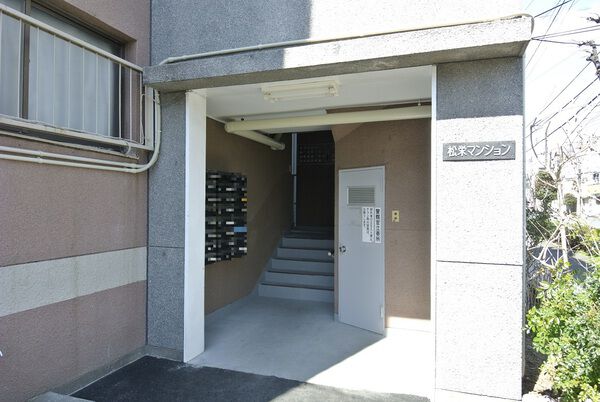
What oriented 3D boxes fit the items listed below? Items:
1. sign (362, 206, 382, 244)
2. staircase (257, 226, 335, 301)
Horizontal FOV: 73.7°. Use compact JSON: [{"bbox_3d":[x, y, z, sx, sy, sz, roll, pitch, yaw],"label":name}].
[{"bbox_3d":[0.814,0.275,4.544,0.006,0.397,0.275,1,-1,-40],"label":"sign"},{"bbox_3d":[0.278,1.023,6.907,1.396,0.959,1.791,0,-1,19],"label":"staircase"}]

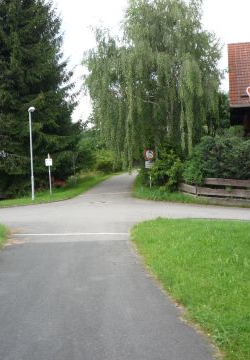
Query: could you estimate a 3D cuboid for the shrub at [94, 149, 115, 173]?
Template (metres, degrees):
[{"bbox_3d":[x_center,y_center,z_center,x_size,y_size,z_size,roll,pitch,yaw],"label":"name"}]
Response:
[{"bbox_3d":[-1.802,-1.714,39.000,1.950,2.100,1.900,-1,2,0],"label":"shrub"}]

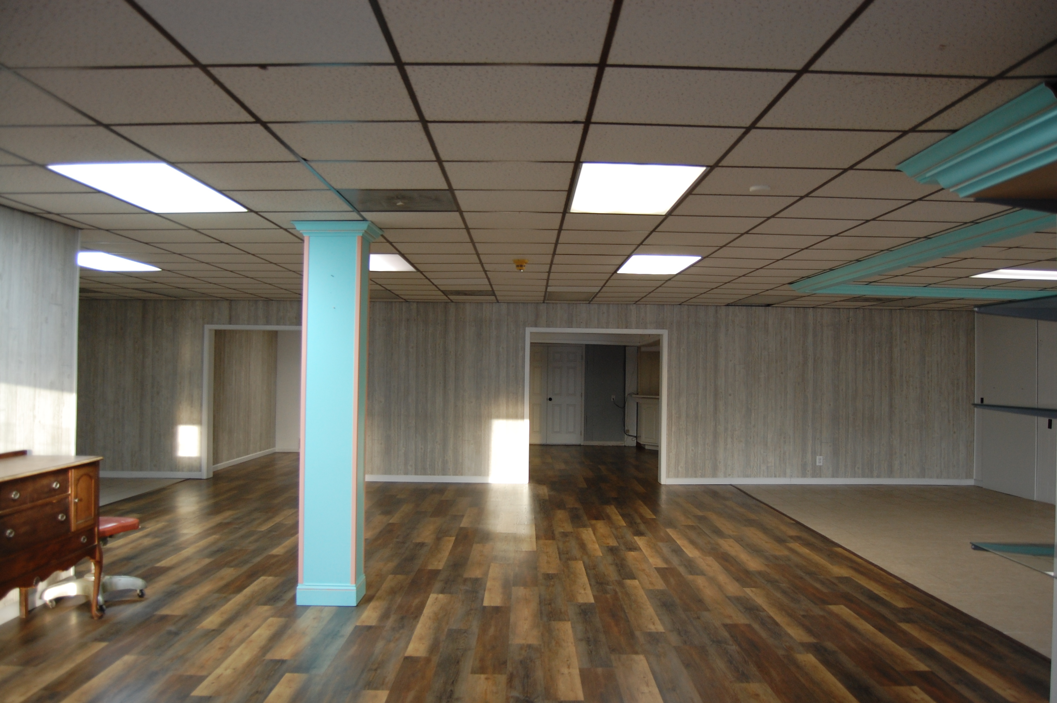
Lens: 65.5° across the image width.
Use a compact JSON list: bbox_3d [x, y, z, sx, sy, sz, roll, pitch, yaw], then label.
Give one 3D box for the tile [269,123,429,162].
[{"bbox_3d":[-0.698,-0.859,3.354,0.605,0.020,0.600,1,-1,0],"label":"tile"}]

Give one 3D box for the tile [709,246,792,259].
[{"bbox_3d":[1.743,-0.767,6.337,0.605,0.020,0.600,1,-1,0],"label":"tile"}]

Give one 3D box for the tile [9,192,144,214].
[{"bbox_3d":[-2.505,-0.831,4.545,0.605,0.020,0.600,1,-1,0],"label":"tile"}]

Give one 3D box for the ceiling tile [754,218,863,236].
[{"bbox_3d":[1.737,-0.800,5.176,0.605,0.020,0.605,1,-1,0],"label":"ceiling tile"}]

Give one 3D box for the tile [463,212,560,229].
[{"bbox_3d":[-0.090,-0.815,5.144,0.605,0.020,0.605,0,-1,0],"label":"tile"}]

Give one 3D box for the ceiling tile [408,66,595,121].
[{"bbox_3d":[-0.082,-0.865,2.753,0.600,0.025,0.600,1,-1,0],"label":"ceiling tile"}]

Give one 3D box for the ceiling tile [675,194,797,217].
[{"bbox_3d":[1.135,-0.813,4.548,0.605,0.020,0.600,1,-1,0],"label":"ceiling tile"}]

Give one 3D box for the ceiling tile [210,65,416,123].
[{"bbox_3d":[-0.690,-0.866,2.758,0.605,0.020,0.600,1,-1,0],"label":"ceiling tile"}]

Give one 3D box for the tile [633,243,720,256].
[{"bbox_3d":[1.125,-0.770,6.293,0.610,0.020,0.610,1,-1,0],"label":"tile"}]

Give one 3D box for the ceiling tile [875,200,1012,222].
[{"bbox_3d":[2.351,-0.799,4.588,0.610,0.020,0.610,1,-1,0],"label":"ceiling tile"}]

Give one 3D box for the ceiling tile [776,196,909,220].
[{"bbox_3d":[1.739,-0.811,4.572,0.605,0.020,0.605,1,-1,0],"label":"ceiling tile"}]

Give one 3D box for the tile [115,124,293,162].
[{"bbox_3d":[-1.305,-0.861,3.354,0.605,0.020,0.605,1,-1,0],"label":"tile"}]

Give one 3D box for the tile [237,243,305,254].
[{"bbox_3d":[-1.925,-0.812,6.373,0.605,0.020,0.605,1,-1,0],"label":"tile"}]

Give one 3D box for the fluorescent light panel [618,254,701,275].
[{"bbox_3d":[1.112,-0.774,7.170,0.600,0.060,1.200,1,-1,0],"label":"fluorescent light panel"}]

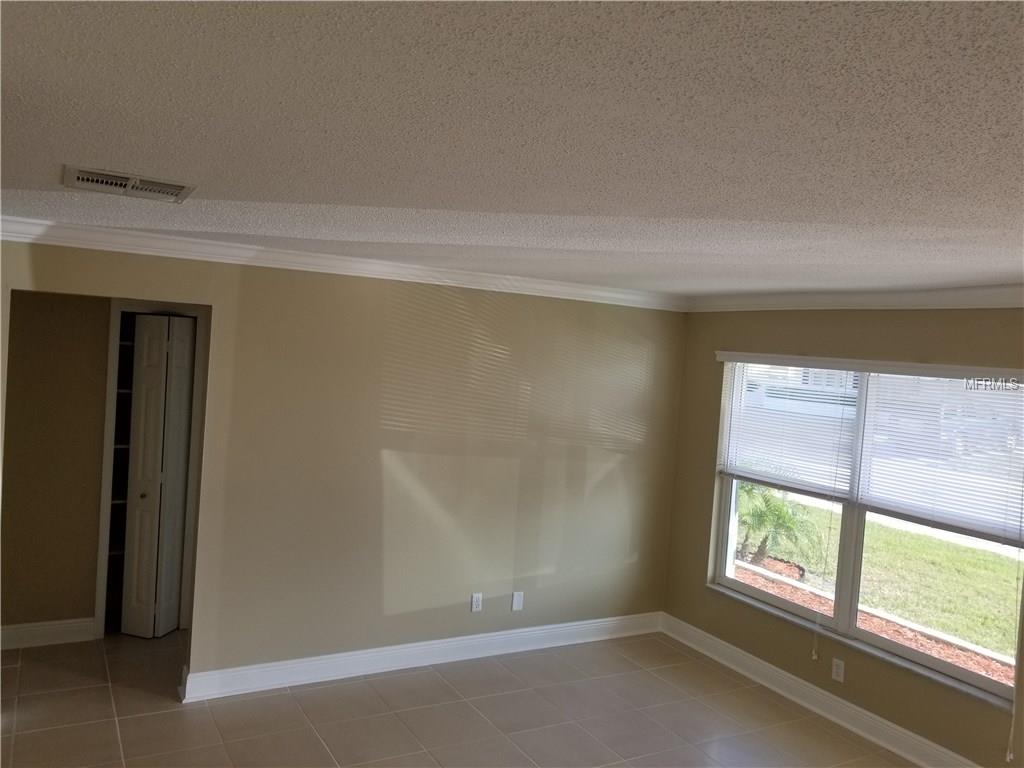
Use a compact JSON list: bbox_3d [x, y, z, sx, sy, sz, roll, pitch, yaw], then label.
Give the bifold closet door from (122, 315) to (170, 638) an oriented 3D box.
[{"bbox_3d":[-2.302,0.588,4.855,0.230,2.015,0.035,4,2,11],"label":"bifold closet door"}]

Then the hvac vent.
[{"bbox_3d":[-1.227,-0.634,2.471,0.355,0.022,0.325,3,2,-29],"label":"hvac vent"}]

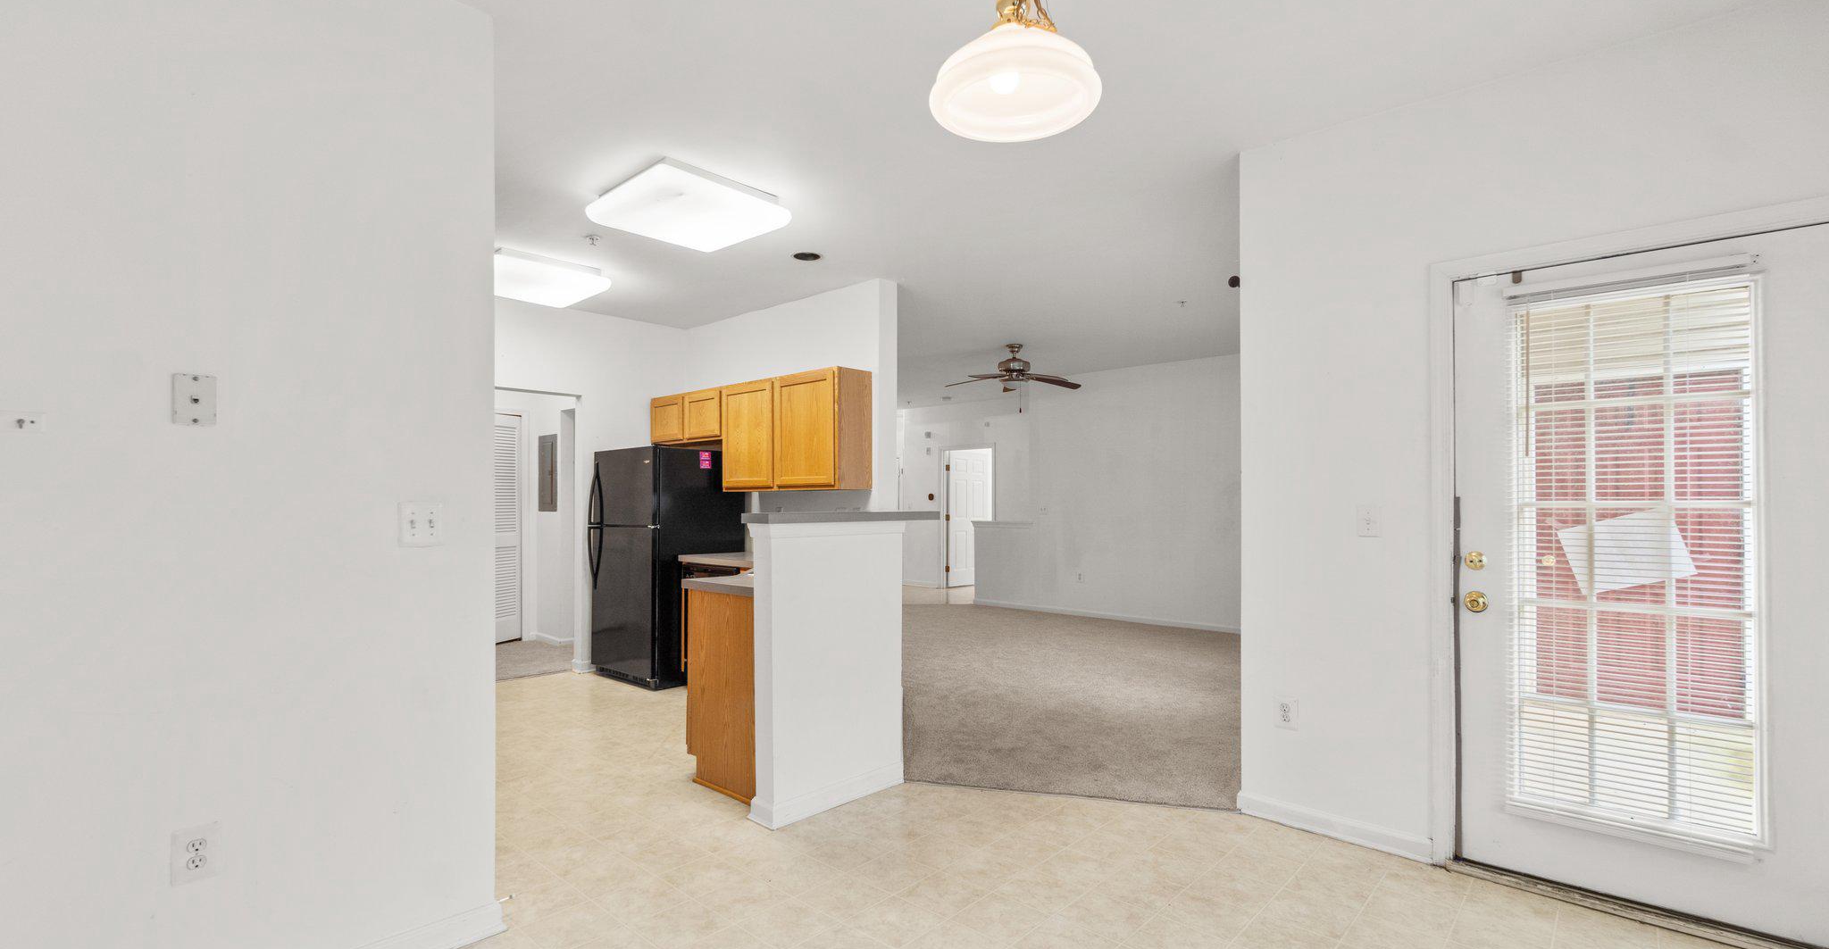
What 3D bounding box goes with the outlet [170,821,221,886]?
[{"bbox_3d":[-1.696,0.895,1.798,0.010,0.121,0.080,-1,-2,41],"label":"outlet"}]

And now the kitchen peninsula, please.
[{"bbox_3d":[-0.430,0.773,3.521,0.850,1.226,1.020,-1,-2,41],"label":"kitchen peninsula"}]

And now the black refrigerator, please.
[{"bbox_3d":[-1.814,0.627,5.571,0.790,1.620,0.780,-1,-2,41],"label":"black refrigerator"}]

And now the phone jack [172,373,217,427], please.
[{"bbox_3d":[-1.710,-0.176,1.810,0.012,0.118,0.074,-1,-2,41],"label":"phone jack"}]

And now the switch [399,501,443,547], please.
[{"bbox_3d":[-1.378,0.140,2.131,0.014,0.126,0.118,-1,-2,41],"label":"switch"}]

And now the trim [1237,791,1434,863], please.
[{"bbox_3d":[1.566,1.331,2.890,0.660,0.086,0.016,-1,-2,41],"label":"trim"}]

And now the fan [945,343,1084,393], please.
[{"bbox_3d":[0.952,-1.050,7.250,1.310,0.400,1.310,-1,-2,41],"label":"fan"}]

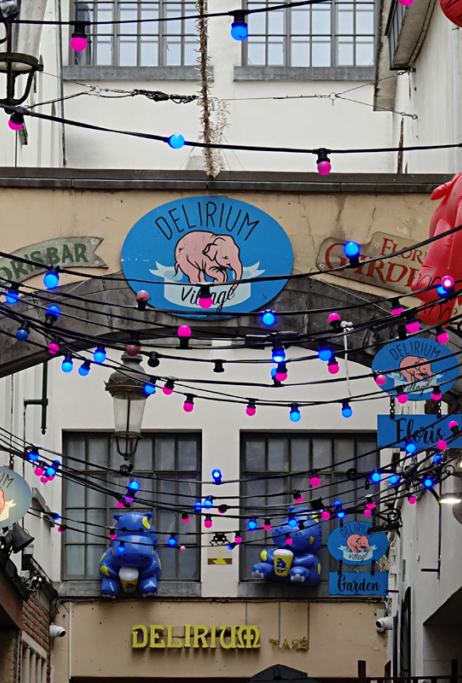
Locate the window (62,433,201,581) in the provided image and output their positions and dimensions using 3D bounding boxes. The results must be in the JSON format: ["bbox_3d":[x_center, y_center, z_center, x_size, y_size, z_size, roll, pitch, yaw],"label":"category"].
[{"bbox_3d":[-0.977,1.624,30.048,1.370,1.470,0.160,0,-10,0],"label":"window"}]

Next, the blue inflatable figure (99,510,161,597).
[{"bbox_3d":[-0.972,2.050,29.436,0.600,0.800,0.580,0,-2,0],"label":"blue inflatable figure"}]

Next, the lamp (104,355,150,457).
[{"bbox_3d":[-0.870,0.538,25.600,0.370,0.920,0.370,0,-10,0],"label":"lamp"}]

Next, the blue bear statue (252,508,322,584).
[{"bbox_3d":[0.556,1.983,29.448,0.600,0.700,0.560,-6,-12,32],"label":"blue bear statue"}]

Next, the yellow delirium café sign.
[{"bbox_3d":[-0.336,2.880,29.667,1.260,0.250,0.090,0,-10,0],"label":"yellow delirium café sign"}]

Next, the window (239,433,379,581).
[{"bbox_3d":[0.775,1.624,30.048,1.370,1.470,0.160,0,-10,0],"label":"window"}]

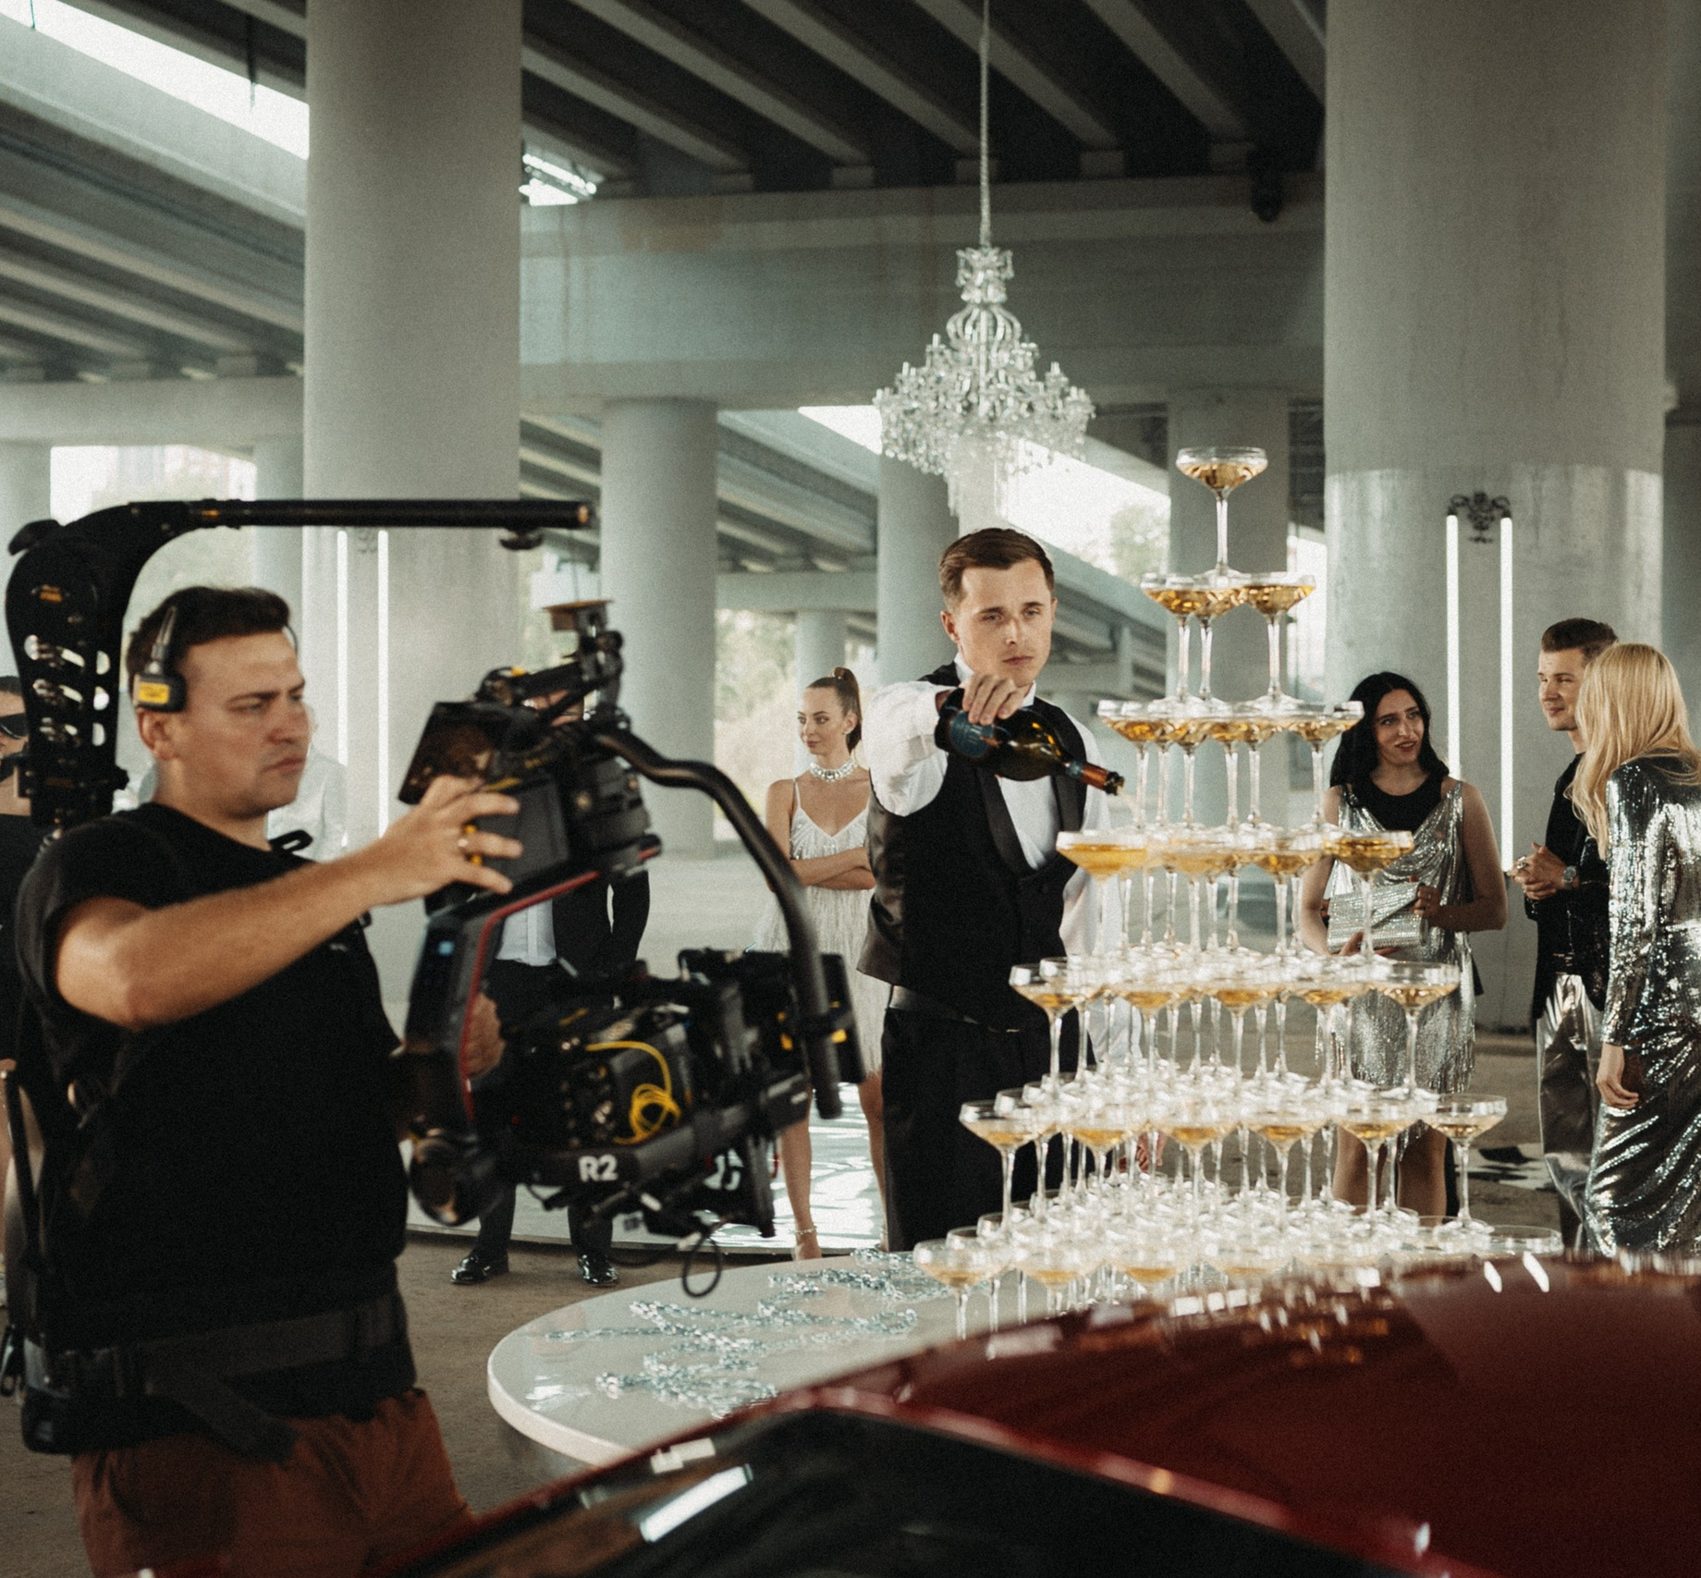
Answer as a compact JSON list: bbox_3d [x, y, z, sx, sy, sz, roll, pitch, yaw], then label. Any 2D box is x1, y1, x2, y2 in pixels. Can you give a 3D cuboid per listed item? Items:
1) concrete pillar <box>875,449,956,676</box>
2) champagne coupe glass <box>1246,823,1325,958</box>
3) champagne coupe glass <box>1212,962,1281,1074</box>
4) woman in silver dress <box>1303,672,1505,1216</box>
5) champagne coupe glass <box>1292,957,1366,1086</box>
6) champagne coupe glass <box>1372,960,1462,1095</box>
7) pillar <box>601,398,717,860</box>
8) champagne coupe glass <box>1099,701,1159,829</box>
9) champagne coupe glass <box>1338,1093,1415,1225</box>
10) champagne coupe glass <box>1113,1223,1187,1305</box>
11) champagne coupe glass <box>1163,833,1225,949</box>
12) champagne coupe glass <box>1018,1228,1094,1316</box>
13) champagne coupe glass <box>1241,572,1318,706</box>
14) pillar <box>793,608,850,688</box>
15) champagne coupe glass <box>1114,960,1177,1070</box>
[{"bbox_3d":[1.560,-3.688,59.976,1.900,9.500,1.900,0,0,0],"label":"concrete pillar"},{"bbox_3d":[0.530,0.127,3.235,0.113,0.162,0.113,0,1,0],"label":"champagne coupe glass"},{"bbox_3d":[0.444,0.282,3.003,0.105,0.150,0.105,0,0,0],"label":"champagne coupe glass"},{"bbox_3d":[1.409,0.561,6.700,0.520,1.710,0.360,0,1,0],"label":"woman in silver dress"},{"bbox_3d":[0.552,0.270,3.048,0.107,0.151,0.107,0,1,0],"label":"champagne coupe glass"},{"bbox_3d":[0.653,0.279,3.050,0.106,0.153,0.106,0,1,0],"label":"champagne coupe glass"},{"bbox_3d":[-2.438,-2.048,33.500,1.484,5.861,1.484,0,1,0],"label":"pillar"},{"bbox_3d":[0.339,-0.022,3.047,0.105,0.150,0.105,0,0,0],"label":"champagne coupe glass"},{"bbox_3d":[0.634,0.449,3.190,0.113,0.162,0.113,0,1,0],"label":"champagne coupe glass"},{"bbox_3d":[0.338,0.587,2.967,0.107,0.151,0.107,0,1,0],"label":"champagne coupe glass"},{"bbox_3d":[0.419,0.128,3.220,0.113,0.162,0.113,0,1,0],"label":"champagne coupe glass"},{"bbox_3d":[0.227,0.573,2.918,0.105,0.150,0.105,0,0,0],"label":"champagne coupe glass"},{"bbox_3d":[0.500,-0.177,3.096,0.105,0.150,0.105,0,0,0],"label":"champagne coupe glass"},{"bbox_3d":[-0.994,-2.908,93.000,1.840,6.900,1.840,0,1,0],"label":"pillar"},{"bbox_3d":[0.343,0.279,3.010,0.106,0.153,0.106,0,1,0],"label":"champagne coupe glass"}]

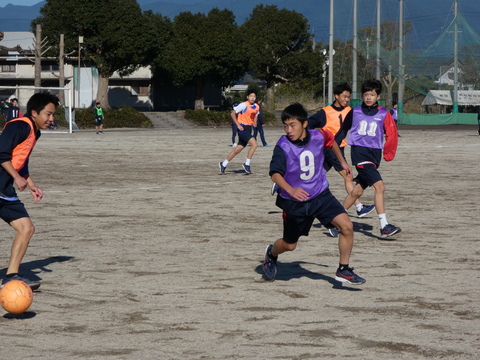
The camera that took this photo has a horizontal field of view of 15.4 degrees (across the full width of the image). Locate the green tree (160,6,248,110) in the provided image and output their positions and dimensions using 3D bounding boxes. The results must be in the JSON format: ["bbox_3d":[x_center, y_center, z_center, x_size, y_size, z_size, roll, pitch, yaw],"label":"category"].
[{"bbox_3d":[-2.557,-8.181,121.000,6.000,7.100,5.800,0,2,0],"label":"green tree"}]

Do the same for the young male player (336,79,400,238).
[{"bbox_3d":[1.297,-0.215,18.200,0.620,1.600,0.580,-1,2,-14],"label":"young male player"}]

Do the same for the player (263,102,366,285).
[{"bbox_3d":[0.562,0.106,13.400,0.760,1.360,0.620,0,2,-4],"label":"player"}]

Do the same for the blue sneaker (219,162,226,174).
[{"bbox_3d":[-0.350,-0.230,35.500,0.115,0.270,0.100,-27,-16,39],"label":"blue sneaker"}]

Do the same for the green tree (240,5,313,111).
[{"bbox_3d":[2.578,-8.351,122.000,5.000,7.300,5.000,0,2,0],"label":"green tree"}]

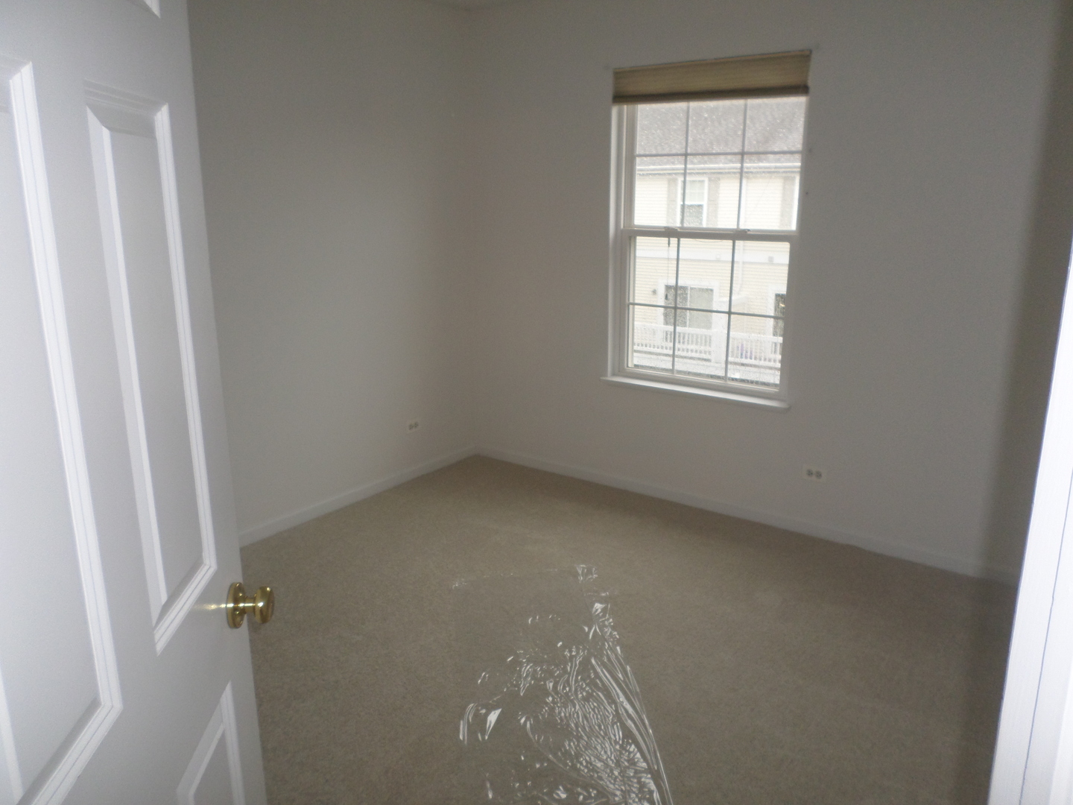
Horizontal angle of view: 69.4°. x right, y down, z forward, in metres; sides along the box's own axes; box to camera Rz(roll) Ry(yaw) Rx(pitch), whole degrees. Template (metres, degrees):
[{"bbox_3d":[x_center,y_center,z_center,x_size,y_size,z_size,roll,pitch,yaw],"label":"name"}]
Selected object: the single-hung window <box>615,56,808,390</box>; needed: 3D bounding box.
[{"bbox_3d":[0.784,-0.801,3.648,0.945,1.500,0.100,10,18,35],"label":"single-hung window"}]

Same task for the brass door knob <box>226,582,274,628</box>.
[{"bbox_3d":[-0.421,0.300,1.149,0.057,0.066,0.066,-1,14,-5],"label":"brass door knob"}]

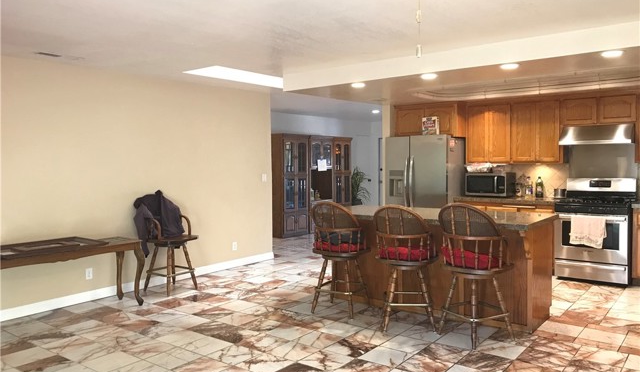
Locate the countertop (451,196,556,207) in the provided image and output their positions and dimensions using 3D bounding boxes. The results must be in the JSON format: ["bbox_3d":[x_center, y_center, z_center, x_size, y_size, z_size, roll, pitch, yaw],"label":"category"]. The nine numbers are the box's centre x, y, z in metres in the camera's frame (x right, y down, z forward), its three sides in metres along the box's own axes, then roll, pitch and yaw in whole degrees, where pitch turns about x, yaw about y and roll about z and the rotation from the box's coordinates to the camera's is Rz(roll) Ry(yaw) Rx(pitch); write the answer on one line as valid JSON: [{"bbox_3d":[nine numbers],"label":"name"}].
[{"bbox_3d":[2.493,0.195,6.796,1.240,0.042,0.640,1,3,38],"label":"countertop"}]

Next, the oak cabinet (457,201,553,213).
[{"bbox_3d":[2.506,0.648,6.824,1.240,0.867,0.610,1,3,38],"label":"oak cabinet"}]

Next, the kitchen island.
[{"bbox_3d":[1.076,0.720,5.009,2.080,0.900,0.960,1,3,37],"label":"kitchen island"}]

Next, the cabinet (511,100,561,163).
[{"bbox_3d":[2.792,-0.687,6.589,0.625,0.793,0.340,1,3,37],"label":"cabinet"}]

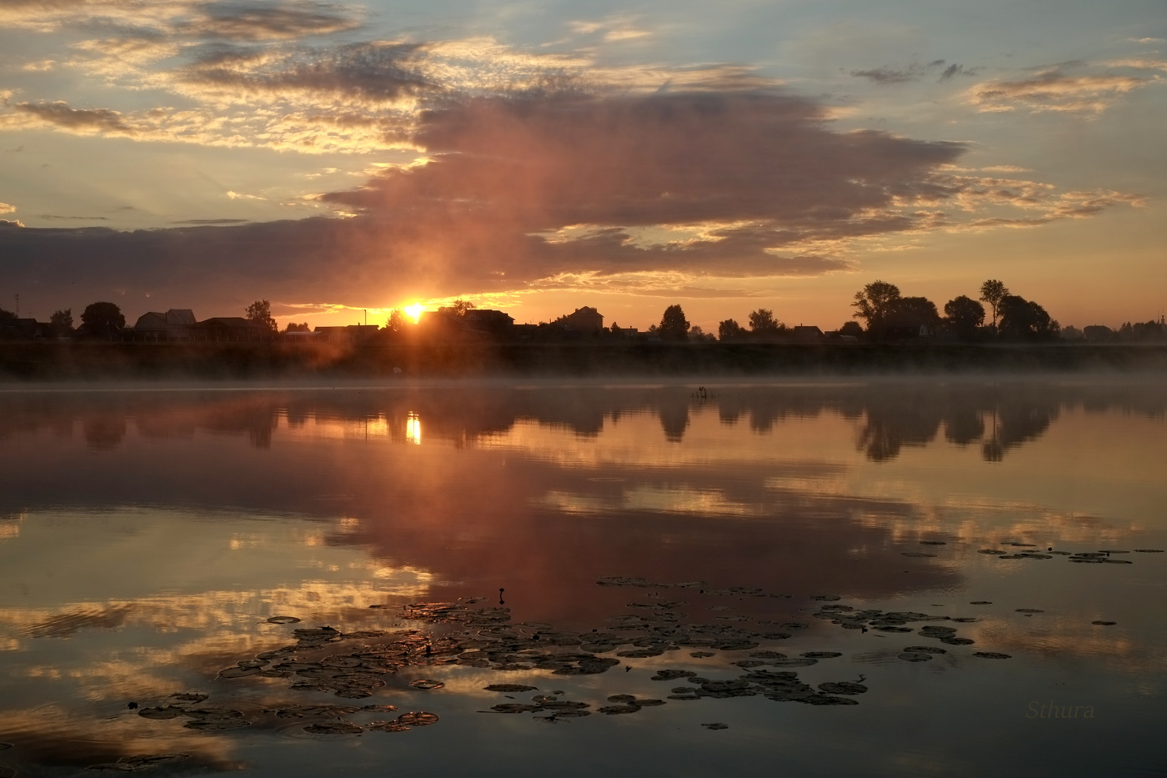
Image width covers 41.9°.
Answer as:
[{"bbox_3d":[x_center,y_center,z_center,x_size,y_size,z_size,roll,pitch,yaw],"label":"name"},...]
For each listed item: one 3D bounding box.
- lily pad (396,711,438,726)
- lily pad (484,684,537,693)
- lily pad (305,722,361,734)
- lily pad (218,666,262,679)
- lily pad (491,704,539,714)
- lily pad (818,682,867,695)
[{"bbox_3d":[-0.782,1.550,7.203,0.198,0.020,0.258,0,1,0],"label":"lily pad"},{"bbox_3d":[-0.375,1.540,7.887,0.274,0.020,0.219,0,1,0],"label":"lily pad"},{"bbox_3d":[-1.154,1.553,7.025,0.269,0.020,0.217,0,1,0],"label":"lily pad"},{"bbox_3d":[-1.876,1.539,8.313,0.244,0.020,0.290,0,1,0],"label":"lily pad"},{"bbox_3d":[-0.333,1.546,7.410,0.235,0.020,0.188,0,1,0],"label":"lily pad"},{"bbox_3d":[1.334,1.535,7.863,0.254,0.020,0.256,0,1,0],"label":"lily pad"}]

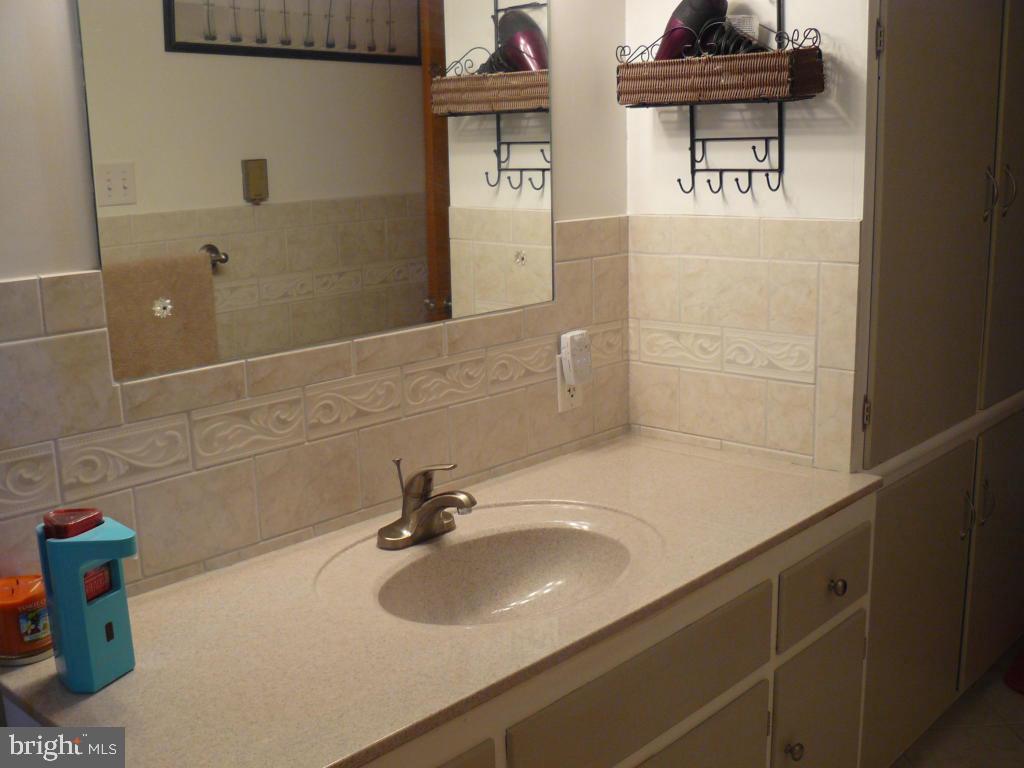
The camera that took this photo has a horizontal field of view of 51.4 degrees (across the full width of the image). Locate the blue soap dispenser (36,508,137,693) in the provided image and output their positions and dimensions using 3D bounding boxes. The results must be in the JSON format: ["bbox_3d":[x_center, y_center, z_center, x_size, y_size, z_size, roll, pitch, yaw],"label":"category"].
[{"bbox_3d":[-0.494,0.256,1.258,0.127,0.197,0.089,3,13,22],"label":"blue soap dispenser"}]

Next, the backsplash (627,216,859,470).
[{"bbox_3d":[0.442,-0.093,2.112,0.519,0.464,0.015,9,16,43],"label":"backsplash"}]

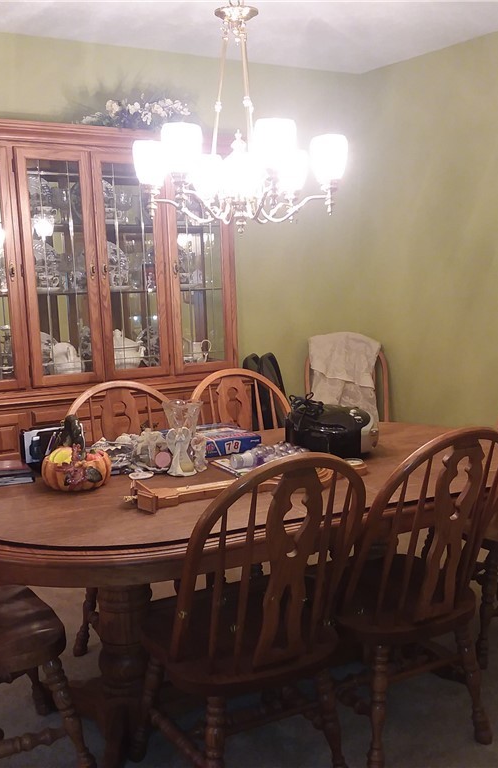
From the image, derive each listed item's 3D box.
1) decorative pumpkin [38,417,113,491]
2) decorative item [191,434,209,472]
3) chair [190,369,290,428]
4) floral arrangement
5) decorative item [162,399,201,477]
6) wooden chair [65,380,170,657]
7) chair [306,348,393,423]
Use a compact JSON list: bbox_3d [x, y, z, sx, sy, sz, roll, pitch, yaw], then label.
[{"bbox_3d":[-0.525,0.198,2.384,0.212,0.212,0.197,-3,10,-13],"label":"decorative pumpkin"},{"bbox_3d":[-0.155,0.217,2.526,0.056,0.114,0.049,-2,10,-4],"label":"decorative item"},{"bbox_3d":[0.089,0.466,3.022,0.505,1.000,0.535,-6,11,-26],"label":"chair"},{"bbox_3d":[-0.517,-1.255,3.733,0.586,0.177,0.212,-7,11,-30],"label":"floral arrangement"},{"bbox_3d":[-0.208,0.161,2.527,0.133,0.226,0.133,-2,10,-5],"label":"decorative item"},{"bbox_3d":[-0.352,0.516,2.777,0.505,1.000,0.535,-6,11,-26],"label":"wooden chair"},{"bbox_3d":[0.612,0.246,4.269,0.505,1.000,0.535,-3,10,-12],"label":"chair"}]

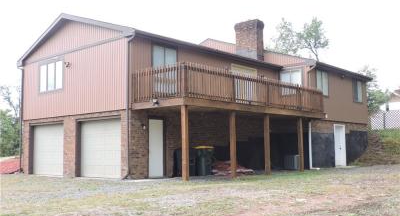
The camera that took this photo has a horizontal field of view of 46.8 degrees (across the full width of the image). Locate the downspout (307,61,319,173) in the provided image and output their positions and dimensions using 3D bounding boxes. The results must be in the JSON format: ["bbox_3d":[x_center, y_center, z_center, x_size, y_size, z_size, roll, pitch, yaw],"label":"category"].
[{"bbox_3d":[5.573,0.398,22.536,0.440,5.110,0.250,-5,-7,40],"label":"downspout"}]

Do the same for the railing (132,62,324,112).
[{"bbox_3d":[1.775,-0.507,19.335,2.550,1.070,10.050,-5,-7,40],"label":"railing"}]

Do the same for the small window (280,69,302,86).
[{"bbox_3d":[4.633,-1.302,23.391,1.230,1.300,0.110,-5,-7,40],"label":"small window"}]

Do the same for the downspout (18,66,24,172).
[{"bbox_3d":[-8.058,0.495,20.983,0.370,4.930,0.200,-5,-7,40],"label":"downspout"}]

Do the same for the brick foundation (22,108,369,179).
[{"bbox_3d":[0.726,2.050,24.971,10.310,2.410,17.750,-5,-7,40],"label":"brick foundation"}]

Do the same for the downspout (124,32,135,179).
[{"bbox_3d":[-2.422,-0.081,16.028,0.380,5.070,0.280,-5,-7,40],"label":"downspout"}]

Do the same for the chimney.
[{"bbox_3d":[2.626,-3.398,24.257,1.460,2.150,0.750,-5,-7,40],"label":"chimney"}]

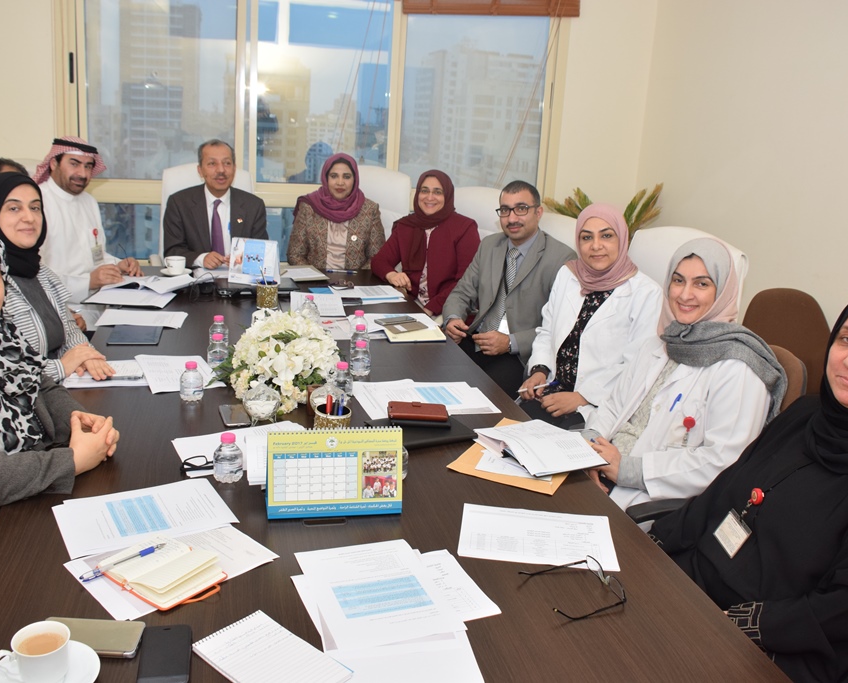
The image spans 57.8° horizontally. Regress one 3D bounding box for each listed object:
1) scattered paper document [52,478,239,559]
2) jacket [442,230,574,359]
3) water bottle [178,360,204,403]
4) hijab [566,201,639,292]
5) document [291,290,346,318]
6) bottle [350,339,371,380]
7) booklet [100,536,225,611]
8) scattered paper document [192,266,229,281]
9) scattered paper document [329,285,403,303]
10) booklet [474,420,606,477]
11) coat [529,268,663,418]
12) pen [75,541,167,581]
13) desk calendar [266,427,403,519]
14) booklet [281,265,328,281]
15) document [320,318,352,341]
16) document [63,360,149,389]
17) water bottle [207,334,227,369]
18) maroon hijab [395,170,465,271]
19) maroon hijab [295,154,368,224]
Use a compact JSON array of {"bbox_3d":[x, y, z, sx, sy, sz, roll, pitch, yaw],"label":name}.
[{"bbox_3d":[-0.541,0.337,1.499,0.299,0.005,0.212,-7,19,-31],"label":"scattered paper document"},{"bbox_3d":[0.316,-0.138,2.910,0.500,0.530,0.370,16,20,36],"label":"jacket"},{"bbox_3d":[-0.636,0.106,2.100,0.064,0.110,0.064,3,16,0],"label":"water bottle"},{"bbox_3d":[0.601,-0.308,2.600,0.240,0.300,0.250,9,17,18],"label":"hijab"},{"bbox_3d":[-0.432,-0.144,3.121,0.210,0.012,0.297,0,16,-10],"label":"document"},{"bbox_3d":[-0.200,0.049,2.419,0.064,0.105,0.064,3,15,-1],"label":"bottle"},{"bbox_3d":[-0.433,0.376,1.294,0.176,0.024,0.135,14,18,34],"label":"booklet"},{"bbox_3d":[-0.983,-0.323,3.700,0.215,0.008,0.297,-3,17,-20],"label":"scattered paper document"},{"bbox_3d":[-0.257,-0.229,3.516,0.297,0.010,0.220,-3,17,-19],"label":"scattered paper document"},{"bbox_3d":[0.274,0.258,1.851,0.210,0.048,0.280,-5,18,-28],"label":"booklet"},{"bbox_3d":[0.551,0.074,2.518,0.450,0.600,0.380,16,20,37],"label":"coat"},{"bbox_3d":[-0.515,0.378,1.322,0.013,0.014,0.147,18,24,42],"label":"pen"},{"bbox_3d":[-0.177,0.252,1.548,0.267,0.174,0.092,0,17,-12],"label":"desk calendar"},{"bbox_3d":[-0.608,-0.333,3.719,0.240,0.025,0.310,-4,18,-24],"label":"booklet"},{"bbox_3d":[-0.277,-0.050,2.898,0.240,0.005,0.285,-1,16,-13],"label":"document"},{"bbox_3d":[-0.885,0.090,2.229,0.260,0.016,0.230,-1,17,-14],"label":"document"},{"bbox_3d":[-0.636,0.030,2.362,0.063,0.111,0.063,3,16,0],"label":"water bottle"},{"bbox_3d":[0.013,-0.614,3.880,0.310,0.480,0.280,7,15,13],"label":"maroon hijab"},{"bbox_3d":[-0.505,-0.829,4.150,0.370,0.360,0.280,3,15,-3],"label":"maroon hijab"}]

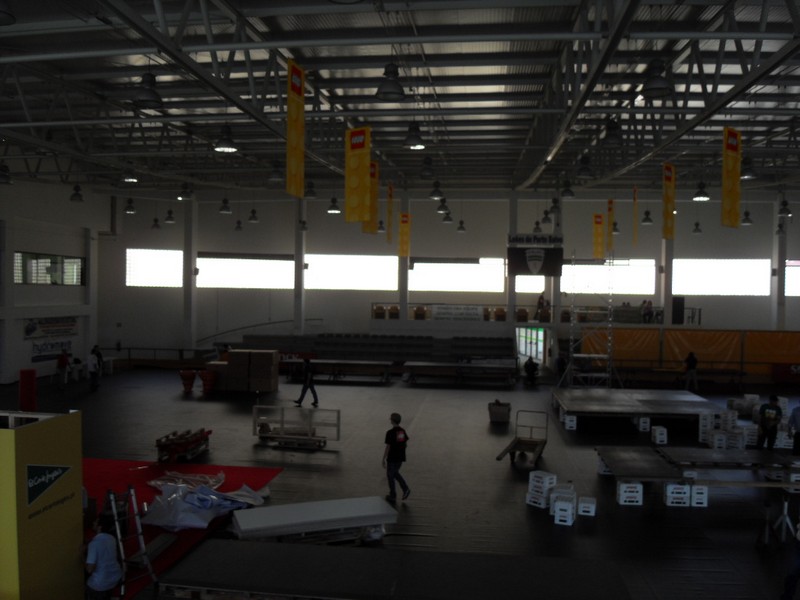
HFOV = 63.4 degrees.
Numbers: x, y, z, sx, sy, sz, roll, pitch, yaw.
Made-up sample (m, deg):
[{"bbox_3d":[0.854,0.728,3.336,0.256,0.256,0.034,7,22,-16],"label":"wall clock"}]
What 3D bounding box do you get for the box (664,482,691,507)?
[{"bbox_3d":[5.446,3.823,12.748,0.460,0.430,0.330,1,1,7],"label":"box"}]

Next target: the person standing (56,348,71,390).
[{"bbox_3d":[-12.688,2.628,24.400,0.380,1.620,0.500,2,2,26],"label":"person standing"}]

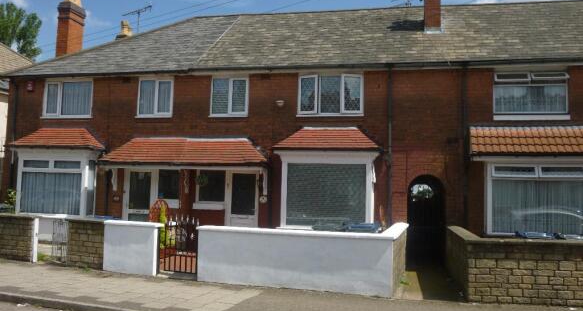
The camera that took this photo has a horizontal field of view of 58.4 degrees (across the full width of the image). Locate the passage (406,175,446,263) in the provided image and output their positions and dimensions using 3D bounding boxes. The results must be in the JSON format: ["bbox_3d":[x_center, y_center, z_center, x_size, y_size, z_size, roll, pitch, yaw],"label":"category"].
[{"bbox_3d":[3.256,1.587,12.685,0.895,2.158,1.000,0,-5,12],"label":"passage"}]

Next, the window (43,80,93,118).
[{"bbox_3d":[-6.142,-1.560,14.397,1.523,1.066,0.100,0,-5,12],"label":"window"}]

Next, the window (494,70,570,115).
[{"bbox_3d":[5.462,-1.389,11.996,1.606,1.027,0.200,0,-5,12],"label":"window"}]

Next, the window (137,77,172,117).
[{"bbox_3d":[-3.603,-1.528,13.879,1.026,1.071,0.100,0,-5,12],"label":"window"}]

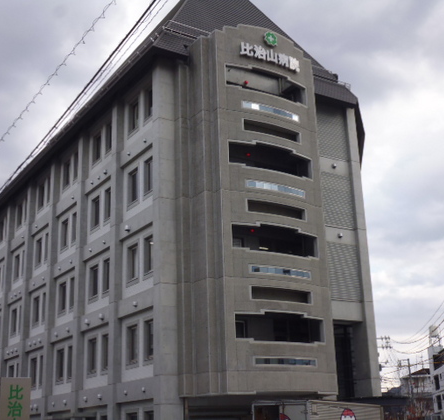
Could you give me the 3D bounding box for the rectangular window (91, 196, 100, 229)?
[{"bbox_3d":[-6.144,0.134,36.669,0.150,1.520,1.020,9,-20,-30],"label":"rectangular window"}]

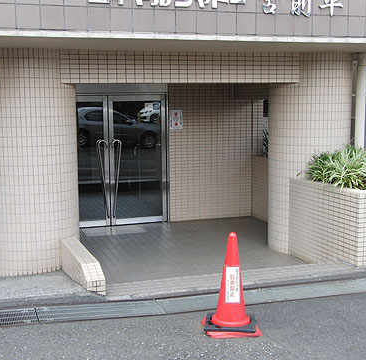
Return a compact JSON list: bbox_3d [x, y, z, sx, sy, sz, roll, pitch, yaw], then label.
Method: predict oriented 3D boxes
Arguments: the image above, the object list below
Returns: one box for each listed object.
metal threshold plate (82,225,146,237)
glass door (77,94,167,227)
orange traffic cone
[{"bbox_3d":[-1.012,0.725,9.100,0.865,0.015,0.530,-3,8,-20],"label":"metal threshold plate"},{"bbox_3d":[-1.081,-0.276,9.348,1.800,1.980,0.090,-3,8,-19],"label":"glass door"},{"bbox_3d":[0.349,0.737,4.573,0.400,0.730,0.390,-1,7,-2],"label":"orange traffic cone"}]

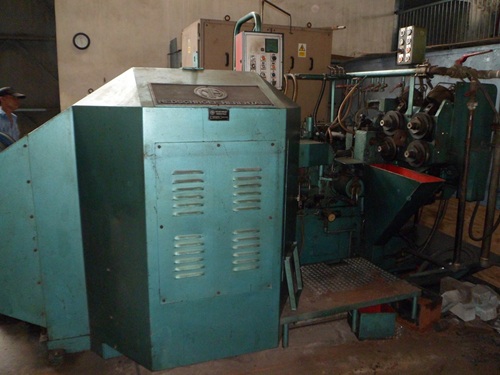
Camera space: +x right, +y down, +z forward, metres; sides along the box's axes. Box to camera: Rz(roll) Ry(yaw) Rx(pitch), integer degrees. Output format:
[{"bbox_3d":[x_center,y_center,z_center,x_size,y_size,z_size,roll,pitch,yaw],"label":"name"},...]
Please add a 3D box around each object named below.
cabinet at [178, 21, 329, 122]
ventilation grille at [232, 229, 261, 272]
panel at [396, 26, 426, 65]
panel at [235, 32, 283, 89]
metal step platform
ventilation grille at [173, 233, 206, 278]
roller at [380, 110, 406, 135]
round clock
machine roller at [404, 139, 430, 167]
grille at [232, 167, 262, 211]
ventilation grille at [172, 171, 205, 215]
[{"bbox_3d":[0.088,-1.227,4.323,1.440,1.006,0.660,-3,11,-17],"label":"cabinet"},{"bbox_3d":[-0.018,0.370,2.275,0.164,0.250,0.020,-3,11,-18],"label":"ventilation grille"},{"bbox_3d":[1.224,-1.063,2.941,0.130,0.261,0.141,-4,12,-23],"label":"panel"},{"bbox_3d":[0.077,-0.992,3.106,0.335,0.424,0.179,-3,11,-18],"label":"panel"},{"bbox_3d":[0.596,0.821,2.990,1.119,0.205,0.741,-3,11,-19],"label":"metal step platform"},{"bbox_3d":[-0.334,0.390,2.175,0.164,0.245,0.020,-3,11,-18],"label":"ventilation grille"},{"bbox_3d":[1.157,-0.532,3.231,0.176,0.190,0.190,-3,11,-18],"label":"roller"},{"bbox_3d":[-2.954,-2.561,6.850,0.290,0.290,0.045,-2,11,-14],"label":"round clock"},{"bbox_3d":[1.254,-0.256,2.985,0.172,0.193,0.193,-3,11,-18],"label":"machine roller"},{"bbox_3d":[-0.012,0.016,2.209,0.168,0.248,0.020,-3,11,-18],"label":"grille"},{"bbox_3d":[-0.329,0.033,2.108,0.162,0.244,0.020,-3,11,-18],"label":"ventilation grille"}]

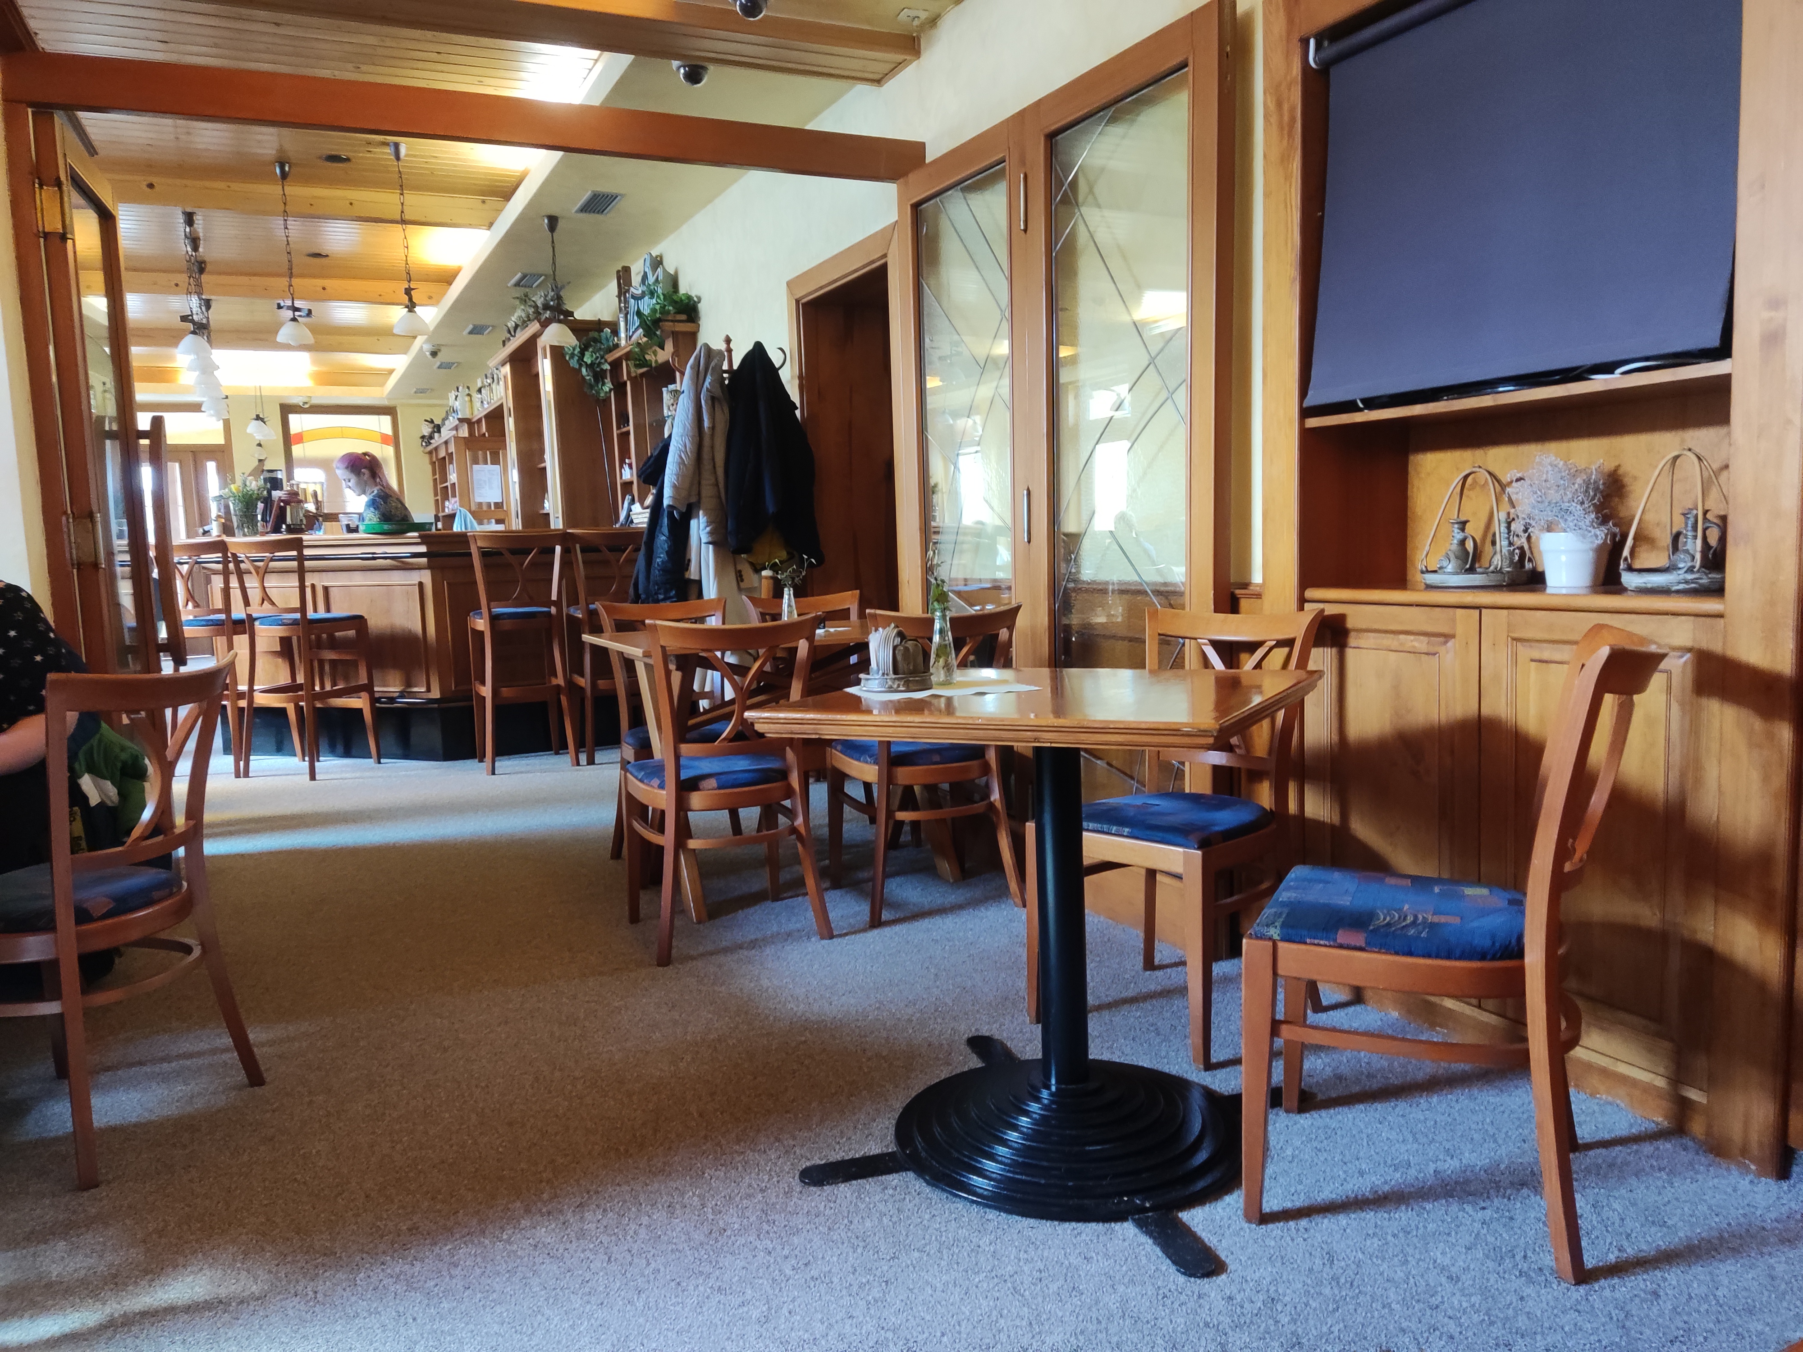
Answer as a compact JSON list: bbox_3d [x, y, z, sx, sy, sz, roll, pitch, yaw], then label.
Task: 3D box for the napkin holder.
[{"bbox_3d":[-0.009,-0.035,2.257,0.127,0.111,0.127,2,7,28],"label":"napkin holder"}]

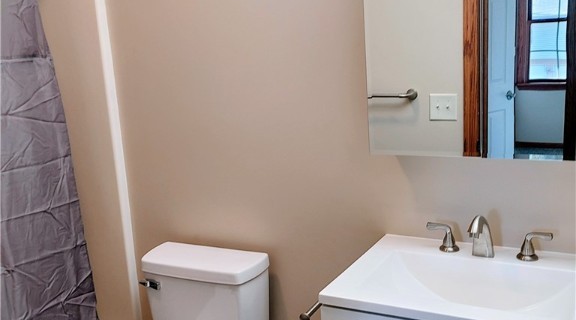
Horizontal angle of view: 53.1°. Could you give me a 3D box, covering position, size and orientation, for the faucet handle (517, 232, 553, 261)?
[{"bbox_3d":[0.648,0.225,1.516,0.088,0.074,0.054,2,11,28],"label":"faucet handle"}]

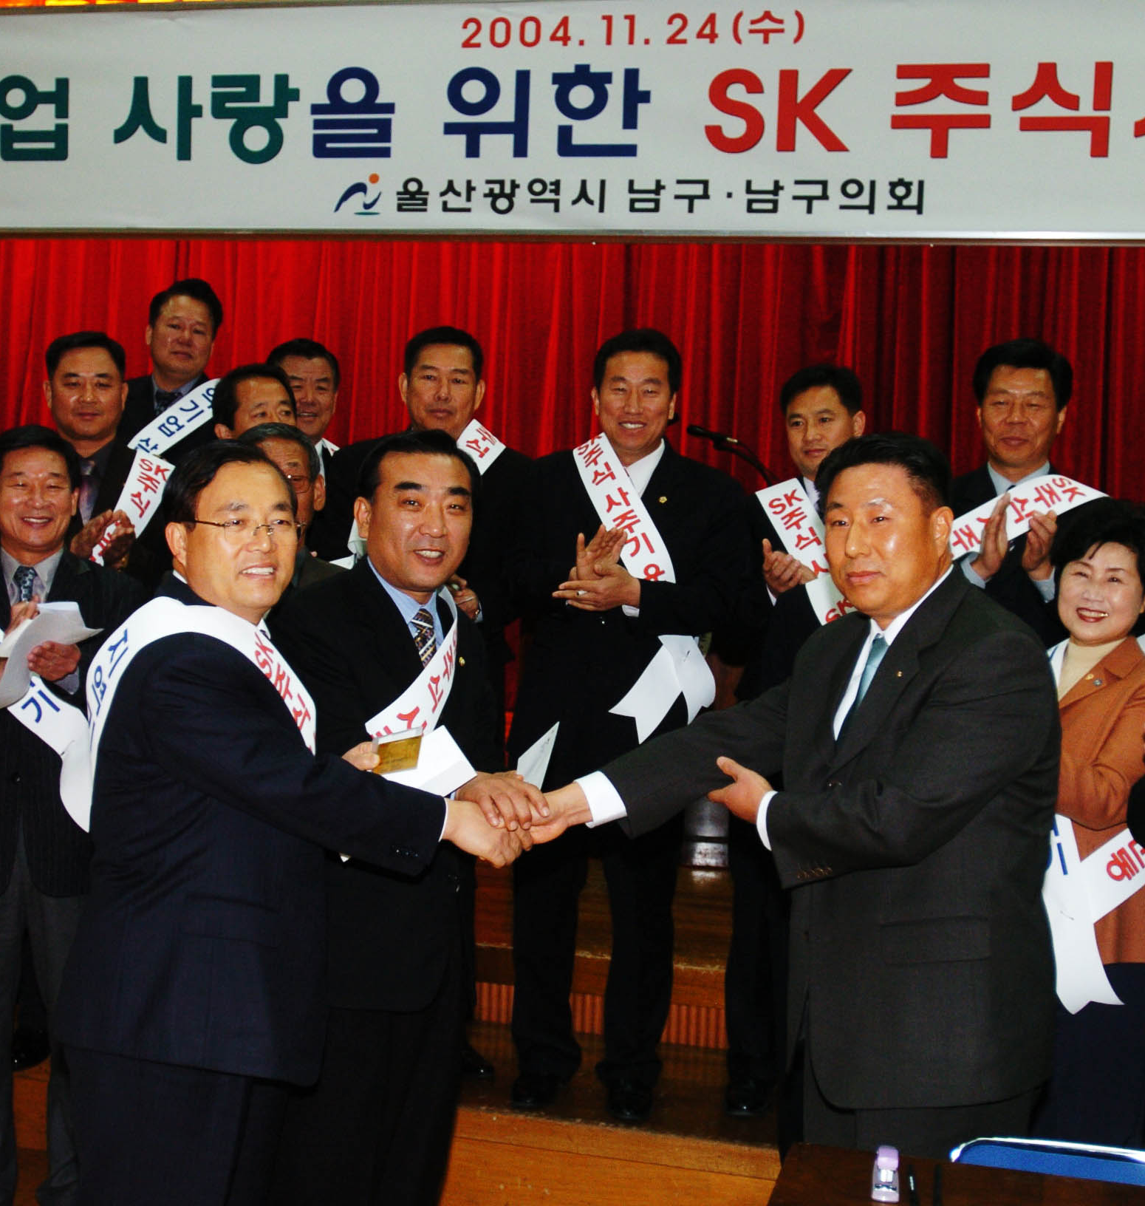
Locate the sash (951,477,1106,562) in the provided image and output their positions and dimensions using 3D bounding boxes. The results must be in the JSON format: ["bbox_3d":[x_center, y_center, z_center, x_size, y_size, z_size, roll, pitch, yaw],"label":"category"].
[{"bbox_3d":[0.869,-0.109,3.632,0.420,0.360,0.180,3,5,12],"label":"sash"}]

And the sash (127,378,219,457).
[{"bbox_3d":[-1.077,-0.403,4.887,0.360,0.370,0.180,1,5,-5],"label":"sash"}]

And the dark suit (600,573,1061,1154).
[{"bbox_3d":[0.377,0.691,2.619,0.600,1.470,0.540,-1,6,-30],"label":"dark suit"}]

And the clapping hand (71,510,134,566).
[{"bbox_3d":[-1.050,-0.141,4.056,0.140,0.150,0.130,2,5,0],"label":"clapping hand"}]

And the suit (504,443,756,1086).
[{"bbox_3d":[0.124,0.372,3.947,0.540,1.430,0.380,3,5,10],"label":"suit"}]

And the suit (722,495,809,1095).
[{"bbox_3d":[0.526,0.424,3.950,0.500,1.370,0.360,3,5,12],"label":"suit"}]

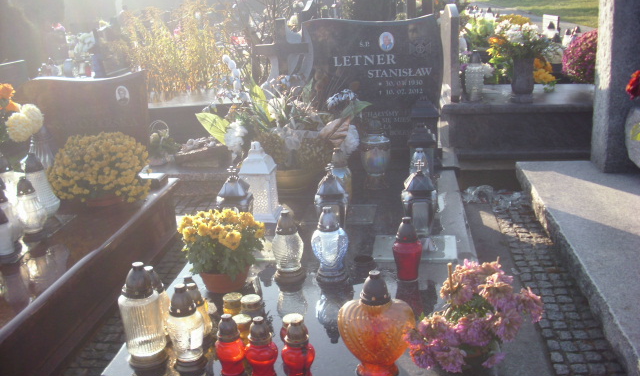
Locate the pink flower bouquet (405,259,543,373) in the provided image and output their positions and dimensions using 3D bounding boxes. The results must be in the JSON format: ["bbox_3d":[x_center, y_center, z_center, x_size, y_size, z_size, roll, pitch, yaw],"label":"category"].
[{"bbox_3d":[0.412,0.340,1.848,0.340,0.288,0.299,-1,17,7],"label":"pink flower bouquet"}]

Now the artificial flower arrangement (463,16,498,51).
[{"bbox_3d":[1.577,-1.507,6.723,0.346,0.348,0.340,-1,17,7],"label":"artificial flower arrangement"}]

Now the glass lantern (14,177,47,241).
[{"bbox_3d":[-1.377,0.092,3.235,0.145,0.282,0.145,-1,16,7],"label":"glass lantern"}]

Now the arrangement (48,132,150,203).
[{"bbox_3d":[-1.187,-0.099,3.711,0.550,0.360,0.500,-1,16,7],"label":"arrangement"}]

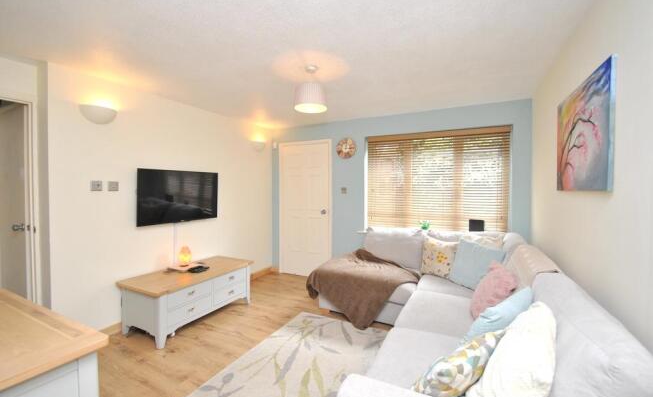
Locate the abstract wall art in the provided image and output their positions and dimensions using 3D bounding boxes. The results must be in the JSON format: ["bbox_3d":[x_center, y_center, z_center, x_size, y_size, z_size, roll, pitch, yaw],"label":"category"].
[{"bbox_3d":[1.407,-0.332,1.511,0.030,0.580,0.795,1,2,28],"label":"abstract wall art"}]

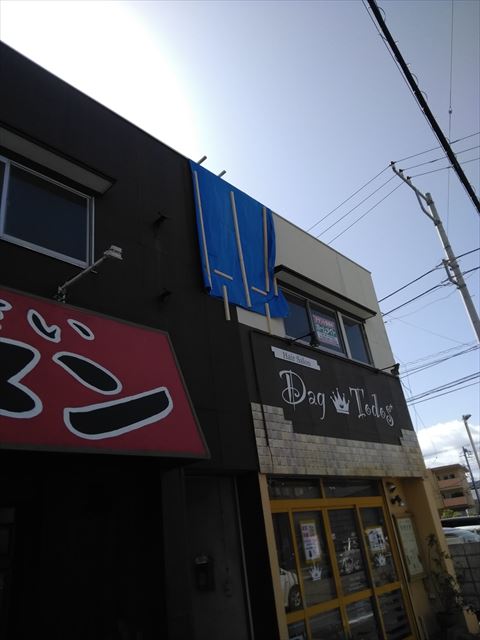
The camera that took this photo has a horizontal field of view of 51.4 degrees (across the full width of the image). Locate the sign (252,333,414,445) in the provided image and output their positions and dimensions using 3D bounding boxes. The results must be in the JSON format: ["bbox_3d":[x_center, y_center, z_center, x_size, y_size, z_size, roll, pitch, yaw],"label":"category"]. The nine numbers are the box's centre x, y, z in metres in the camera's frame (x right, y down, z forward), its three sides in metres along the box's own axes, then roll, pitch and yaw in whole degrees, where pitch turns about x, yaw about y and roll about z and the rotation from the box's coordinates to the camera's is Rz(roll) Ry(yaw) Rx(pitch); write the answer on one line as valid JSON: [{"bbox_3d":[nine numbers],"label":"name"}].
[{"bbox_3d":[1.669,1.161,7.749,0.100,1.362,4.521,-27,-31,35],"label":"sign"}]

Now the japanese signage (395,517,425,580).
[{"bbox_3d":[2.830,3.725,8.240,0.040,0.898,0.563,-27,-31,35],"label":"japanese signage"}]

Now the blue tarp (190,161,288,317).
[{"bbox_3d":[0.073,-1.079,7.173,0.180,2.164,1.831,-27,-31,35],"label":"blue tarp"}]

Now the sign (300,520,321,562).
[{"bbox_3d":[0.928,2.843,6.420,0.020,0.449,0.327,-27,-31,35],"label":"sign"}]

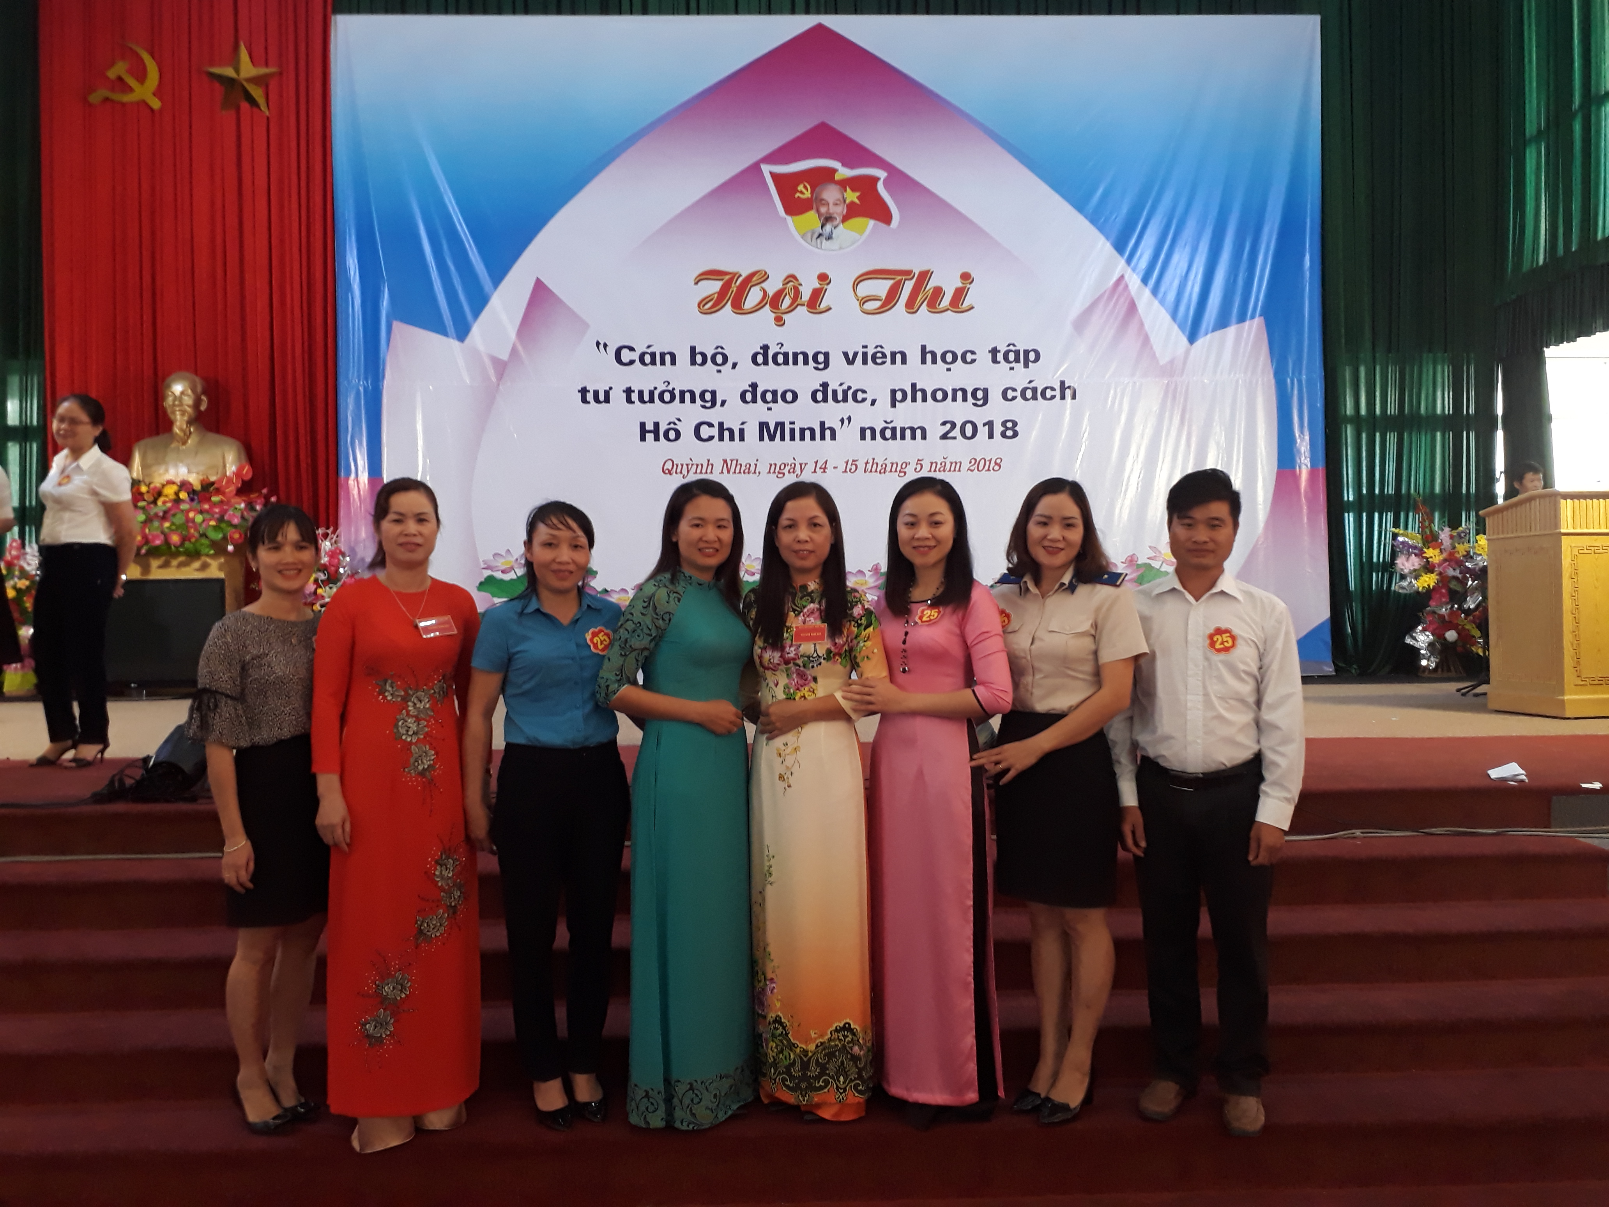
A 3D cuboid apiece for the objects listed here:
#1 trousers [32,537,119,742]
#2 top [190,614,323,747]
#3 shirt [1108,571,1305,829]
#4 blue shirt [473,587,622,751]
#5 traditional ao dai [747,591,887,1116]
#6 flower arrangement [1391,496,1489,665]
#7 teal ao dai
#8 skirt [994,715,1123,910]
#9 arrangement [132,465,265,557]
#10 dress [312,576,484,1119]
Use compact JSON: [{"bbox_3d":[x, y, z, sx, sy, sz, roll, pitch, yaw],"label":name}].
[{"bbox_3d":[-3.194,0.168,5.500,0.350,0.890,0.290,0,1,37],"label":"trousers"},{"bbox_3d":[-1.345,0.181,3.200,0.430,0.350,0.280,-1,1,-22],"label":"top"},{"bbox_3d":[0.997,0.229,3.160,0.500,0.650,0.290,-1,1,14],"label":"shirt"},{"bbox_3d":[-0.645,0.154,3.160,0.400,0.400,0.260,-1,1,-16],"label":"blue shirt"},{"bbox_3d":[0.017,0.588,3.150,0.400,1.360,0.300,-1,1,-6],"label":"traditional ao dai"},{"bbox_3d":[4.217,-0.127,8.300,0.720,1.180,0.500,-1,1,0],"label":"flower arrangement"},{"bbox_3d":[-0.318,0.565,3.140,0.420,1.400,0.330,-1,1,-27],"label":"teal ao dai"},{"bbox_3d":[0.639,0.503,3.160,0.340,0.500,0.270,0,1,19],"label":"skirt"},{"bbox_3d":[-4.053,-0.605,8.400,0.930,0.600,0.500,-1,1,-2],"label":"arrangement"},{"bbox_3d":[-0.989,0.562,3.100,0.430,1.340,0.320,-1,1,-12],"label":"dress"}]

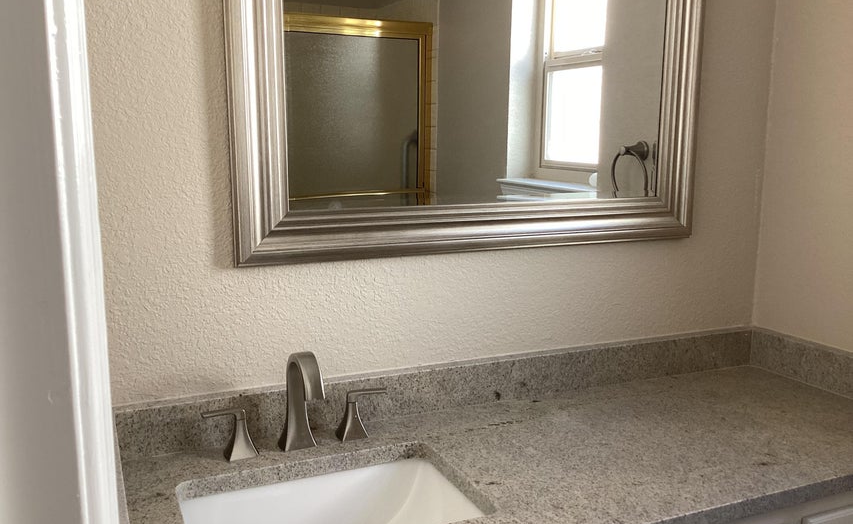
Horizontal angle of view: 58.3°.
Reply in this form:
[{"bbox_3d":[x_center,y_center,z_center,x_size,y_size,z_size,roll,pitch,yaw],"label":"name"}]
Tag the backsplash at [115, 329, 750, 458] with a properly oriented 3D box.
[{"bbox_3d":[0.135,0.263,1.660,1.510,0.092,0.025,-4,10,-24],"label":"backsplash"}]

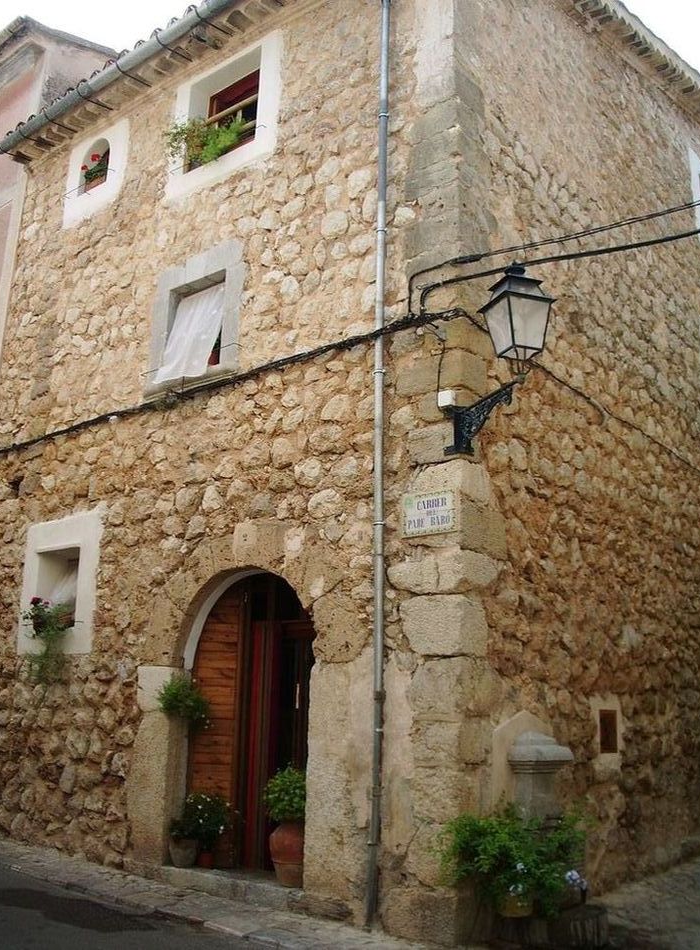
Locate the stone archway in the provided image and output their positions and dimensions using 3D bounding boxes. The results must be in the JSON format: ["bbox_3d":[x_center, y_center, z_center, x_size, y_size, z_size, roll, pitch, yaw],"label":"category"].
[{"bbox_3d":[-0.879,2.062,8.864,2.955,3.275,0.370,-10,-18,38],"label":"stone archway"}]

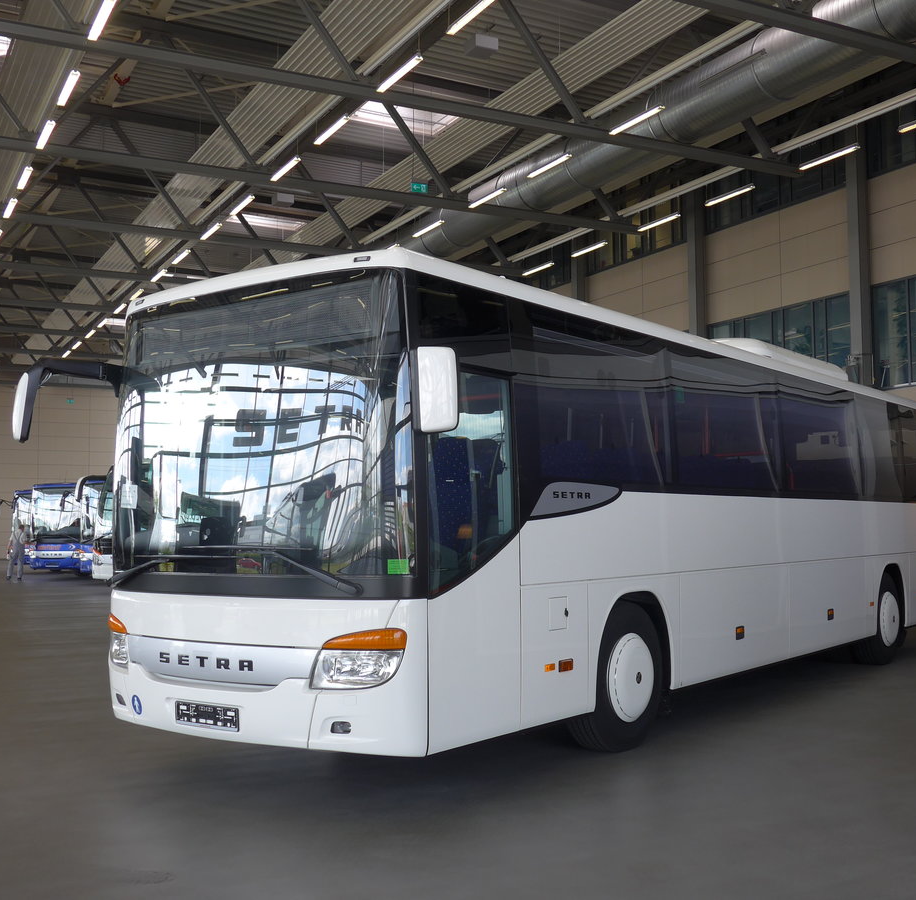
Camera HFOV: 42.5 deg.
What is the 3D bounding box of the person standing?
[{"bbox_3d":[-13.480,3.135,35.939,0.620,1.680,0.420,-2,-4,20],"label":"person standing"}]

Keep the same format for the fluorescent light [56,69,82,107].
[{"bbox_3d":[-5.914,-5.526,17.919,0.110,0.100,1.500,1,-4,-27],"label":"fluorescent light"}]

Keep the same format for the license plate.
[{"bbox_3d":[-1.416,1.495,6.623,0.530,0.125,0.030,-3,-5,36],"label":"license plate"}]

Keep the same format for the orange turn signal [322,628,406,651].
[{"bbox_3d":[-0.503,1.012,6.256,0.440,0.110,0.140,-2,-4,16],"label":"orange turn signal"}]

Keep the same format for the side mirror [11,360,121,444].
[{"bbox_3d":[-2.522,-0.306,7.558,0.420,0.500,0.560,-3,-5,36],"label":"side mirror"}]

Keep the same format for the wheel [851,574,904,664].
[{"bbox_3d":[4.654,1.837,13.150,0.300,1.000,1.010,-3,-5,36],"label":"wheel"}]

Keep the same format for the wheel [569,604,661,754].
[{"bbox_3d":[1.049,1.546,8.160,0.300,1.000,1.010,-3,-5,36],"label":"wheel"}]

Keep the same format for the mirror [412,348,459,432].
[{"bbox_3d":[-0.118,-0.318,6.201,0.250,0.430,0.140,-2,-4,28],"label":"mirror"}]

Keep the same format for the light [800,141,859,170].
[{"bbox_3d":[6.828,-5.397,21.665,0.110,0.100,1.500,1,-4,-27],"label":"light"}]

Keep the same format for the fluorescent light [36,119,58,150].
[{"bbox_3d":[-6.989,-5.381,19.993,0.110,0.100,1.500,1,-4,-27],"label":"fluorescent light"}]

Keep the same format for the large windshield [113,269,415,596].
[{"bbox_3d":[-1.327,-0.040,6.865,2.450,1.750,0.360,-3,-5,36],"label":"large windshield"}]

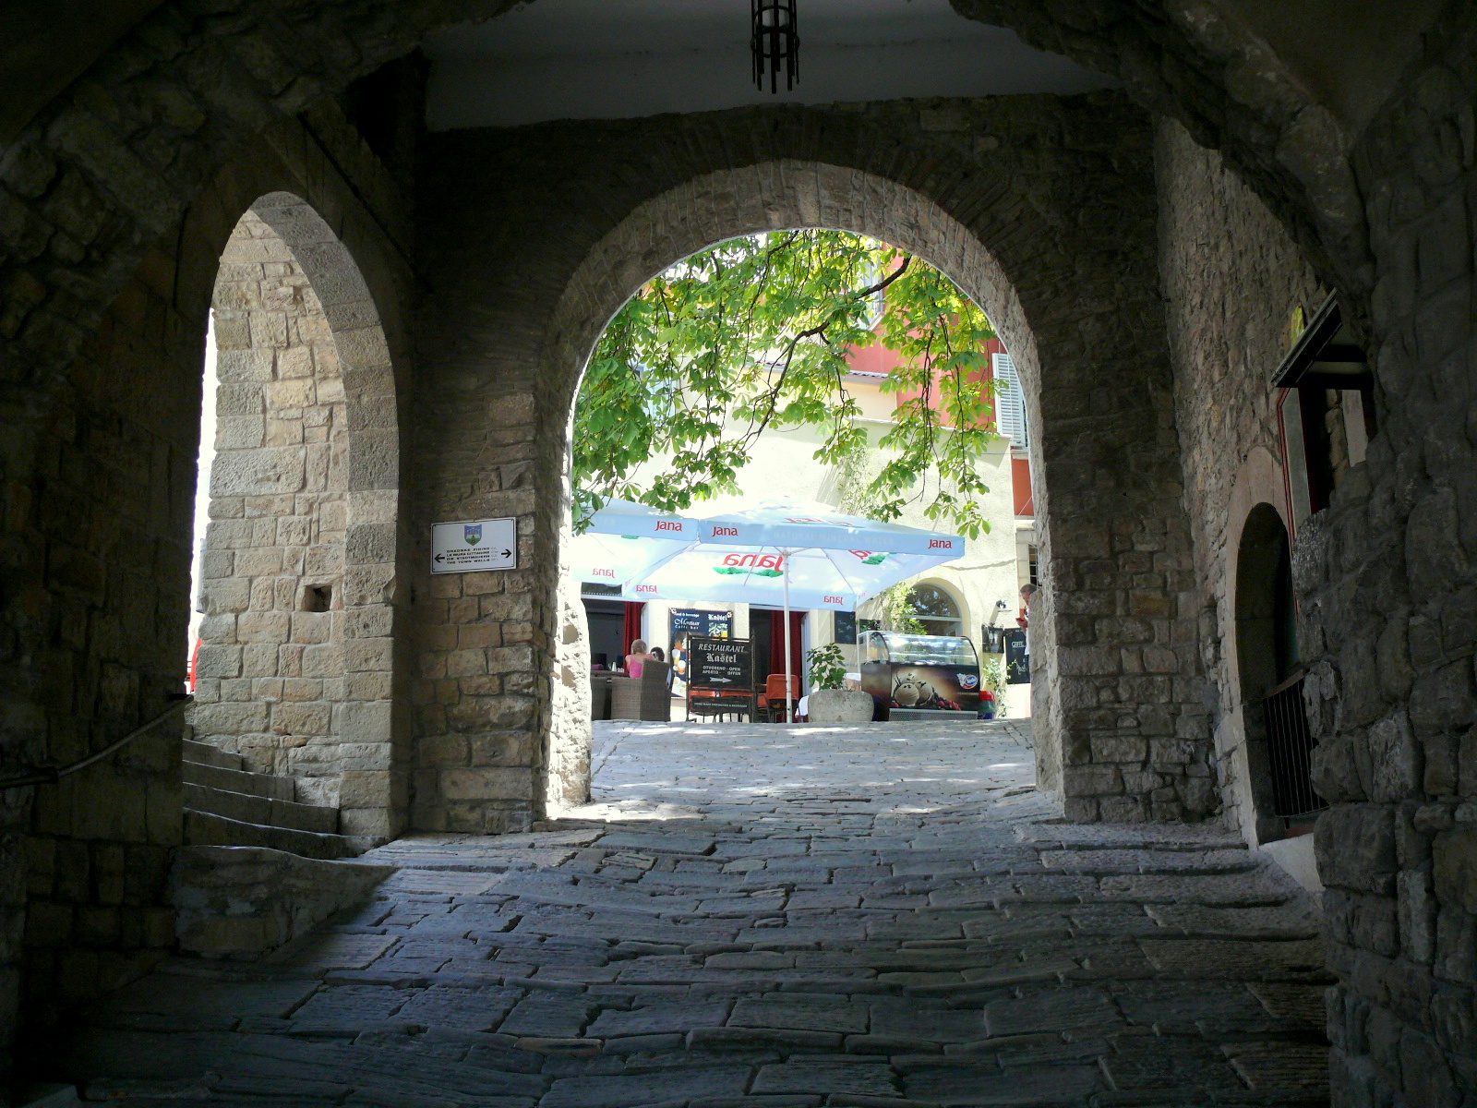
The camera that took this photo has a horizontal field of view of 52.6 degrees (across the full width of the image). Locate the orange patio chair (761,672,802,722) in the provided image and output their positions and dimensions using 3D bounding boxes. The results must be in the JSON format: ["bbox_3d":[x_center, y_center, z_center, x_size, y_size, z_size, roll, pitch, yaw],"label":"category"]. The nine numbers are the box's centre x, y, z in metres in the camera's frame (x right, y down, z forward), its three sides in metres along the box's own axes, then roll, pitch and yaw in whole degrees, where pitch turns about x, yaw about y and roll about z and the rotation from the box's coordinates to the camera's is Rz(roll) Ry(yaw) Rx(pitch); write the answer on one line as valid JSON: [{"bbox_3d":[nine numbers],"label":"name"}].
[{"bbox_3d":[0.576,2.147,21.006,0.520,0.860,0.560,3,-14,-18],"label":"orange patio chair"}]

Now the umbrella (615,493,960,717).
[{"bbox_3d":[0.675,0.805,20.695,3.650,3.260,3.650,3,-14,-18],"label":"umbrella"}]

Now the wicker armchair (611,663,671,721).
[{"bbox_3d":[-1.290,1.861,19.802,0.600,0.870,0.570,-14,-18,43],"label":"wicker armchair"}]

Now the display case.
[{"bbox_3d":[2.396,1.617,19.763,1.300,1.280,0.900,3,-14,-18],"label":"display case"}]

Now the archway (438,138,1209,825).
[{"bbox_3d":[0.535,-0.485,11.965,5.519,5.316,1.600,-2,-13,5],"label":"archway"}]

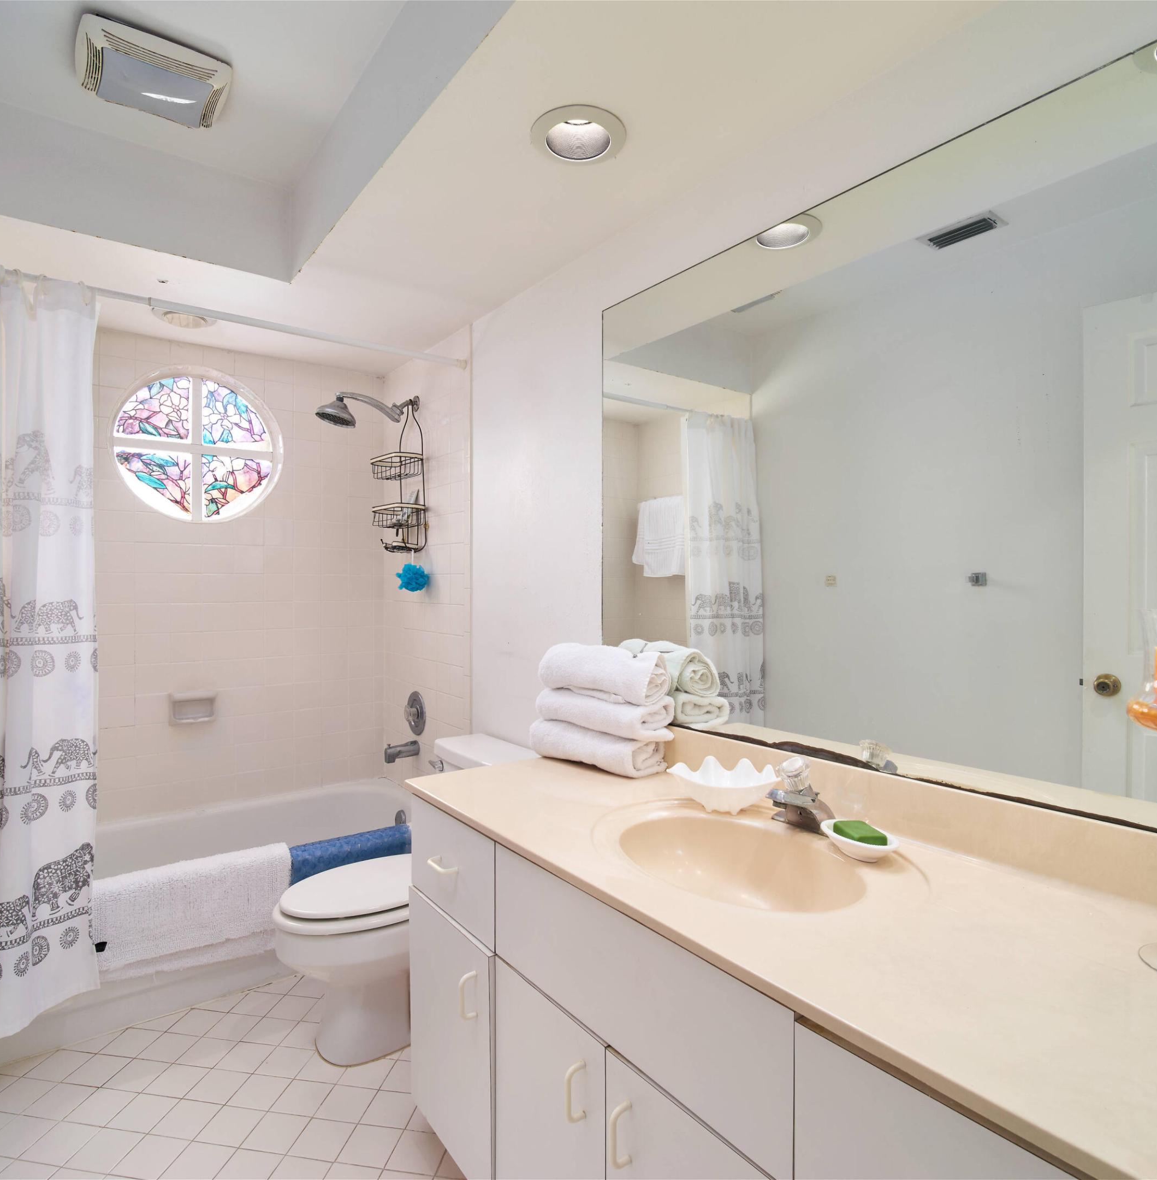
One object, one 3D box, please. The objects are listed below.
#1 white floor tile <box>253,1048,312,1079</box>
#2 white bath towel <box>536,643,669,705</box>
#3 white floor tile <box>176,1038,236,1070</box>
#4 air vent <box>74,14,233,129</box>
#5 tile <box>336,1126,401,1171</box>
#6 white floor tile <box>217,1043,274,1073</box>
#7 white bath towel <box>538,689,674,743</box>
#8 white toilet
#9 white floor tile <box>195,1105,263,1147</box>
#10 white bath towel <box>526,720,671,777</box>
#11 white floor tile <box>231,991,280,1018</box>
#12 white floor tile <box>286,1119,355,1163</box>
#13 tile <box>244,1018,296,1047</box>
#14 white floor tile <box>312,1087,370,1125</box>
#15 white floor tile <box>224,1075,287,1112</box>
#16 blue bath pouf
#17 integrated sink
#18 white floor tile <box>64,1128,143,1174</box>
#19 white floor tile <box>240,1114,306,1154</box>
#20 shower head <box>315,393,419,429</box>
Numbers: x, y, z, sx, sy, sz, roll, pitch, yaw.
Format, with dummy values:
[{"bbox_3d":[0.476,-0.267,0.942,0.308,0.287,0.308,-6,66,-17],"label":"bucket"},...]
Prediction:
[{"bbox_3d":[-0.800,1.294,1.738,0.112,0.008,0.104,0,0,10],"label":"white floor tile"},{"bbox_3d":[0.055,0.230,1.758,0.172,0.133,0.345,0,1,-41],"label":"white bath towel"},{"bbox_3d":[-1.028,1.288,1.764,0.116,0.010,0.101,0,1,14],"label":"white floor tile"},{"bbox_3d":[-1.056,-1.272,1.578,0.291,0.040,0.241,0,0,-36],"label":"air vent"},{"bbox_3d":[-0.483,1.295,1.477,0.112,0.008,0.104,0,0,10],"label":"tile"},{"bbox_3d":[-0.870,1.225,1.661,0.106,0.010,0.097,0,0,9],"label":"white floor tile"},{"bbox_3d":[0.068,0.317,1.655,0.300,0.085,0.160,0,0,42],"label":"white bath towel"},{"bbox_3d":[-0.528,0.921,1.979,0.768,0.724,0.483,0,1,-39],"label":"white toilet"},{"bbox_3d":[-0.836,1.295,1.532,0.112,0.008,0.104,0,0,10],"label":"white floor tile"},{"bbox_3d":[0.049,0.433,1.768,0.172,0.099,0.354,0,1,-41],"label":"white bath towel"},{"bbox_3d":[-0.950,1.225,1.875,0.106,0.010,0.097,0,0,9],"label":"white floor tile"},{"bbox_3d":[-0.601,1.295,1.496,0.112,0.008,0.104,0,0,10],"label":"white floor tile"},{"bbox_3d":[-0.854,1.225,1.760,0.106,0.010,0.097,0,0,9],"label":"tile"},{"bbox_3d":[-0.583,1.295,1.599,0.112,0.008,0.104,0,0,10],"label":"white floor tile"},{"bbox_3d":[-0.813,1.289,1.627,0.118,0.010,0.103,0,1,10],"label":"white floor tile"},{"bbox_3d":[-0.659,-0.049,2.520,0.110,0.115,0.110,0,0,-35],"label":"blue bath pouf"},{"bbox_3d":[0.279,0.562,1.170,0.345,0.153,0.463,0,1,-41],"label":"integrated sink"},{"bbox_3d":[-1.027,1.225,1.384,0.106,0.010,0.097,0,0,9],"label":"white floor tile"},{"bbox_3d":[-0.714,1.290,1.506,0.114,0.010,0.102,0,1,11],"label":"white floor tile"},{"bbox_3d":[-0.816,-0.696,2.454,0.407,0.185,0.150,0,0,-38],"label":"shower head"}]

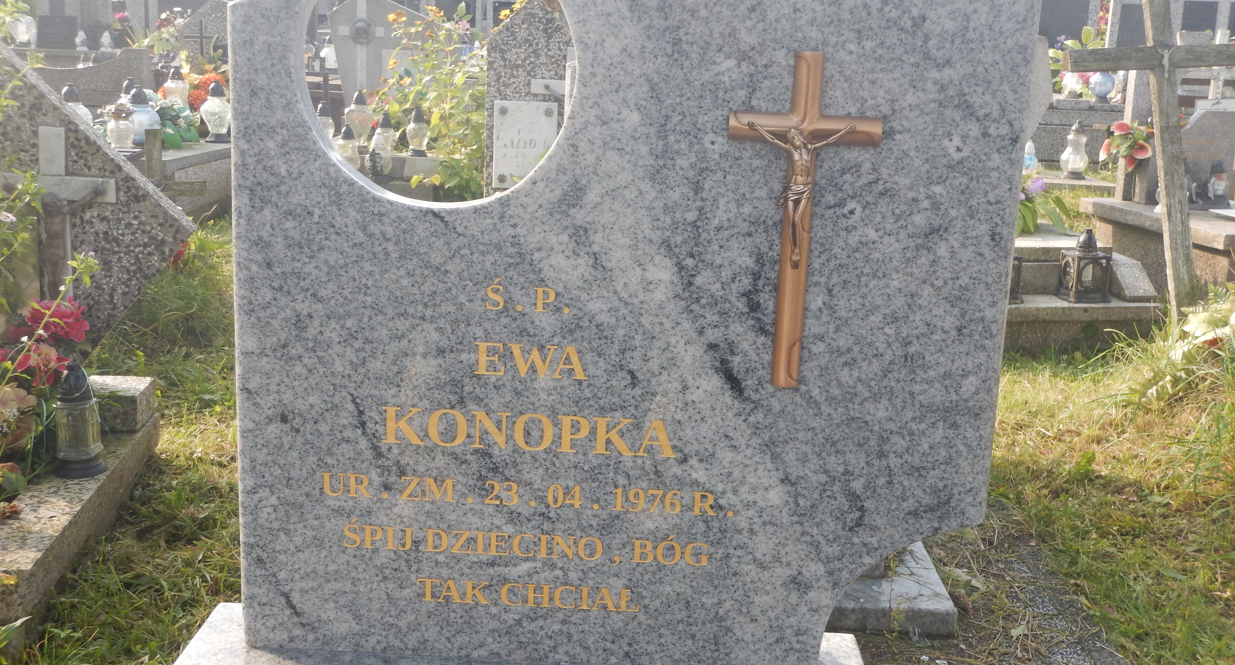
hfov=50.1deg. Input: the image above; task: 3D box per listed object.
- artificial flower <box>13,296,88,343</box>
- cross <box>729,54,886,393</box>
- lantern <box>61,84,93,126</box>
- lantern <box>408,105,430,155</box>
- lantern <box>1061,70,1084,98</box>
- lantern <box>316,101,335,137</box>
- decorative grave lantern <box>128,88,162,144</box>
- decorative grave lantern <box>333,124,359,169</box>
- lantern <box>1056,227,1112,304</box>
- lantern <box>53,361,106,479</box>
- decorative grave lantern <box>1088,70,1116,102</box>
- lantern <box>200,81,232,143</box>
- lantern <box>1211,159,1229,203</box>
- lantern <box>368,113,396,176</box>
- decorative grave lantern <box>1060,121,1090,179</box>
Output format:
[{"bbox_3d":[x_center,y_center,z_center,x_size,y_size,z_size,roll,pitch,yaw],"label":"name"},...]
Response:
[{"bbox_3d":[-1.290,-0.027,3.000,0.160,0.105,0.130,3,13,1],"label":"artificial flower"},{"bbox_3d":[0.213,-0.128,1.560,0.178,0.400,0.040,3,12,1],"label":"cross"},{"bbox_3d":[-2.806,-1.135,6.800,0.211,0.300,0.211,-3,13,-22],"label":"lantern"},{"bbox_3d":[-1.056,-1.068,7.000,0.124,0.260,0.124,0,13,-9],"label":"lantern"},{"bbox_3d":[3.446,-1.923,10.000,0.163,0.307,0.163,6,13,18],"label":"lantern"},{"bbox_3d":[-1.466,-1.030,6.600,0.113,0.245,0.113,3,13,1],"label":"lantern"},{"bbox_3d":[-2.417,-1.107,6.700,0.208,0.293,0.208,-2,13,-19],"label":"decorative grave lantern"},{"bbox_3d":[-1.267,-0.854,6.200,0.120,0.255,0.120,3,13,1],"label":"decorative grave lantern"},{"bbox_3d":[1.696,-0.251,4.800,0.140,0.257,0.140,2,13,-3],"label":"lantern"},{"bbox_3d":[-1.078,0.172,2.650,0.105,0.234,0.105,-3,13,-22],"label":"lantern"},{"bbox_3d":[3.665,-1.917,10.000,0.204,0.361,0.204,7,13,19],"label":"decorative grave lantern"},{"bbox_3d":[-1.896,-1.044,6.250,0.150,0.288,0.150,3,13,1],"label":"lantern"},{"bbox_3d":[3.192,-0.803,7.000,0.100,0.219,0.100,8,14,24],"label":"lantern"},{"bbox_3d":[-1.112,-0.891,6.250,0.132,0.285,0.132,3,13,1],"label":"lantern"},{"bbox_3d":[2.772,-1.108,8.000,0.165,0.335,0.165,3,13,1],"label":"decorative grave lantern"}]

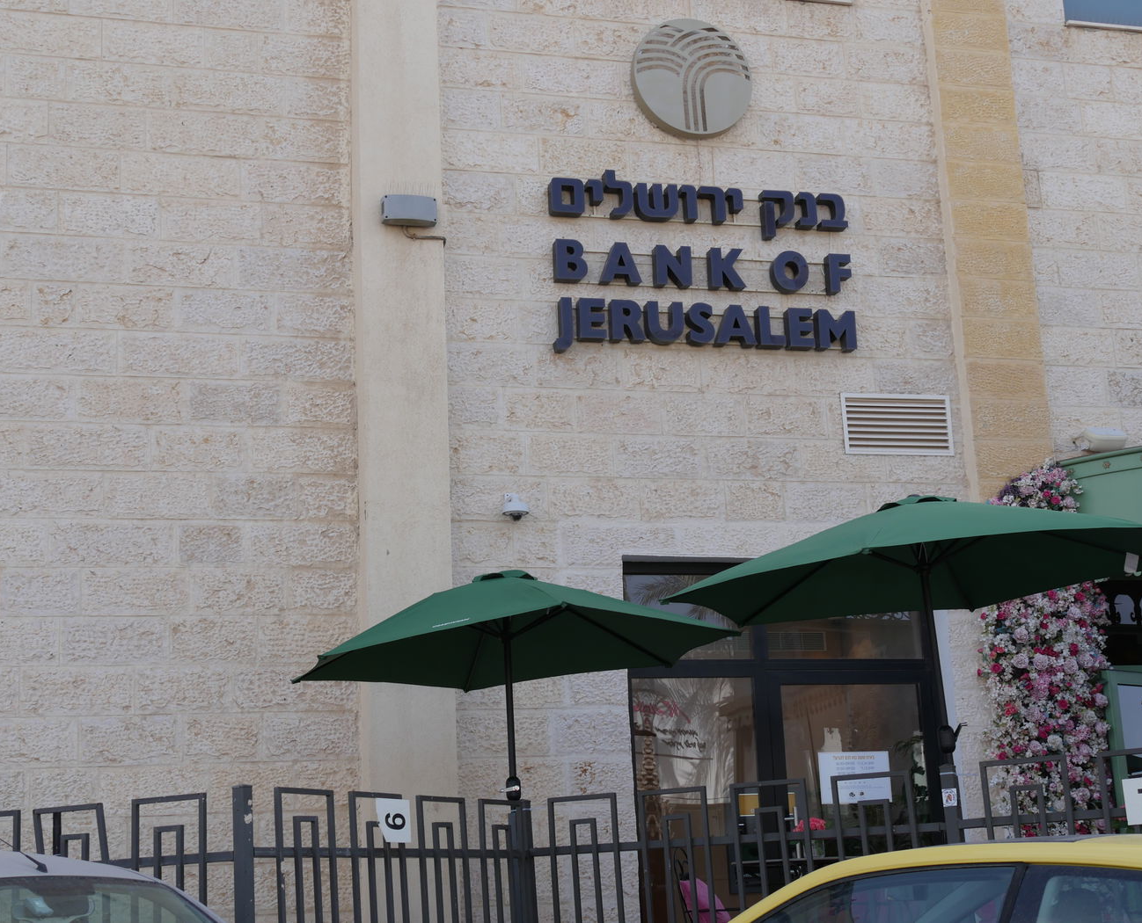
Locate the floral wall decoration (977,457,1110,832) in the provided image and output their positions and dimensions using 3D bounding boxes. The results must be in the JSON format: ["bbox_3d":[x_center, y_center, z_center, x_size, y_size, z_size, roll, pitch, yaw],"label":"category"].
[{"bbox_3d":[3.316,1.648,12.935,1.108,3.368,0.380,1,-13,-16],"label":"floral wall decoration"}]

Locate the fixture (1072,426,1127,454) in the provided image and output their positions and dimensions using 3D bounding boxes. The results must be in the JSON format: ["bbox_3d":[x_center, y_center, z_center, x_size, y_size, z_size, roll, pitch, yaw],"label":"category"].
[{"bbox_3d":[3.929,-0.152,13.672,0.308,0.224,0.250,1,-13,-16],"label":"fixture"}]

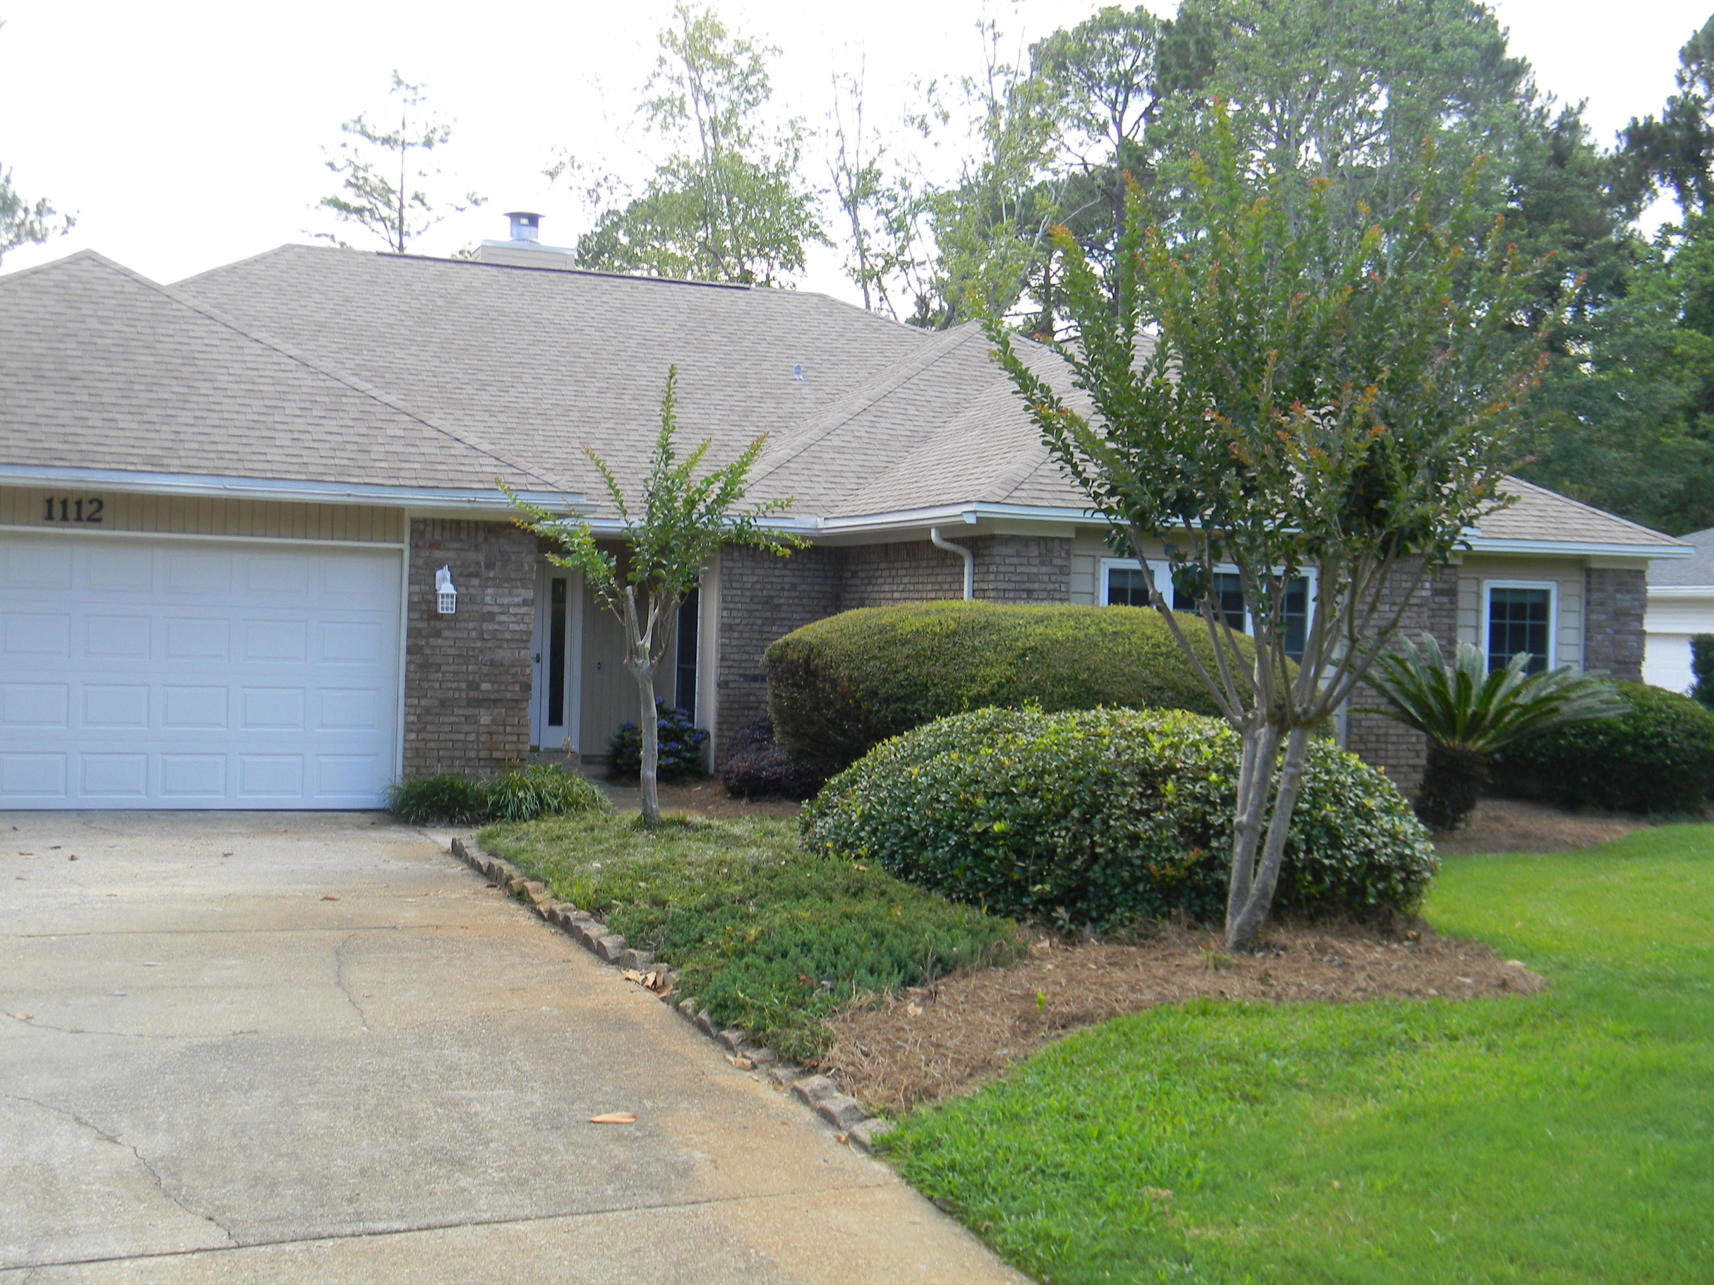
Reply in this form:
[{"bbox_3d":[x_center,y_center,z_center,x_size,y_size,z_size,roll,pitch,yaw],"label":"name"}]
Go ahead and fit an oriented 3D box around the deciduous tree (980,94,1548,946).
[{"bbox_3d":[2.150,-0.578,10.500,2.850,4.300,2.750,2,0,12],"label":"deciduous tree"}]

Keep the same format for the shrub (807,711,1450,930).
[{"bbox_3d":[1.530,0.985,12.200,3.750,1.140,2.700,2,0,8],"label":"shrub"}]

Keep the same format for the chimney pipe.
[{"bbox_3d":[-4.245,-5.301,25.900,0.470,0.410,0.470,2,0,-21],"label":"chimney pipe"}]

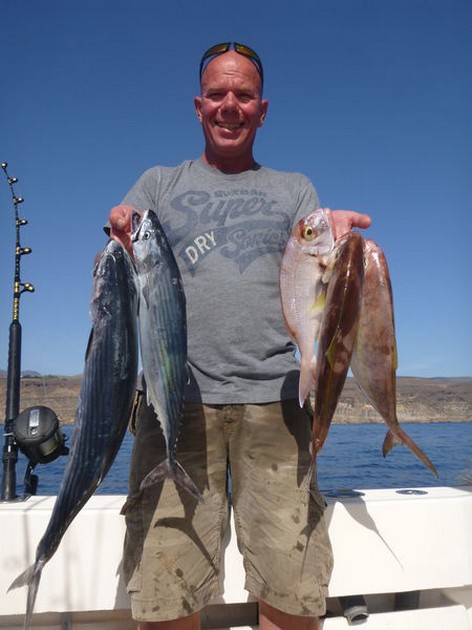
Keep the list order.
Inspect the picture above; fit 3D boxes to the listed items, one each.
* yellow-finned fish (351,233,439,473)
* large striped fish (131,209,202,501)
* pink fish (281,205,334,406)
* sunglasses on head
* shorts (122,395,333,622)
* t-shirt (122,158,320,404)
[{"bbox_3d":[0.267,0.075,0.904,0.112,0.430,0.070,-14,-10,23],"label":"yellow-finned fish"},{"bbox_3d":[-0.129,0.052,0.878,0.112,0.500,0.075,-9,-10,17],"label":"large striped fish"},{"bbox_3d":[0.132,-0.019,0.903,0.108,0.360,0.055,5,-9,-4],"label":"pink fish"},{"bbox_3d":[-0.011,-0.619,1.269,0.160,0.050,0.145,0,-26,0],"label":"sunglasses on head"},{"bbox_3d":[-0.016,0.372,1.066,0.425,0.470,0.260,0,-12,0],"label":"shorts"},{"bbox_3d":[-0.035,-0.084,1.157,0.480,0.610,0.280,0,-12,0],"label":"t-shirt"}]

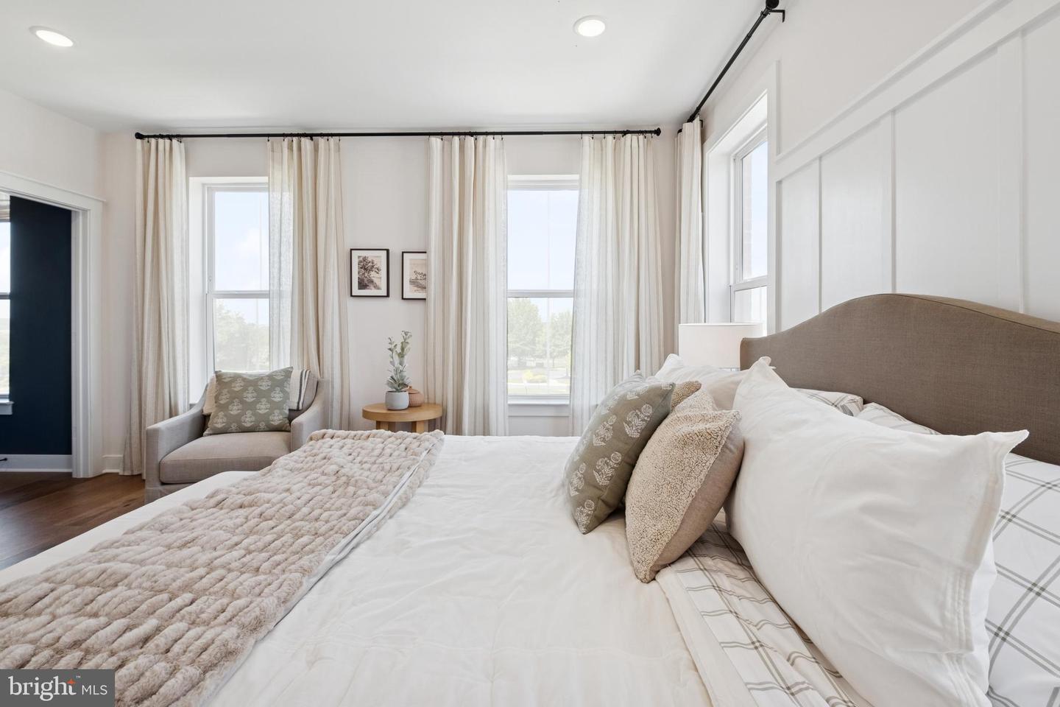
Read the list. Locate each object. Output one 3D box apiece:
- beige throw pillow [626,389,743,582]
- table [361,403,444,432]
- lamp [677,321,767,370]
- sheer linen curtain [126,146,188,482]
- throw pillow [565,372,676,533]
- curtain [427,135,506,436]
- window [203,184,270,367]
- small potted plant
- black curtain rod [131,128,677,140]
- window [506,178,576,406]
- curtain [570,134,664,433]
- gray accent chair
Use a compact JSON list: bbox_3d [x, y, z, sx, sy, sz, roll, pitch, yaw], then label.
[{"bbox_3d":[0.386,0.300,1.163,0.190,0.440,0.460,30,-1,7],"label":"beige throw pillow"},{"bbox_3d":[-0.878,0.670,3.040,0.550,0.600,0.550,0,1,1],"label":"table"},{"bbox_3d":[0.981,0.132,2.270,0.410,0.570,0.410,0,1,1],"label":"lamp"},{"bbox_3d":[-2.909,-0.360,3.428,0.490,2.620,0.140,0,1,1],"label":"sheer linen curtain"},{"bbox_3d":[0.275,0.257,1.375,0.190,0.470,0.460,32,0,0],"label":"throw pillow"},{"bbox_3d":[-0.498,-0.352,3.380,0.660,2.620,0.140,0,1,1],"label":"curtain"},{"bbox_3d":[-2.287,-0.507,3.656,0.840,1.830,0.120,0,1,1],"label":"window"},{"bbox_3d":[-0.906,0.114,3.040,0.190,0.540,0.180,0,1,1],"label":"small potted plant"},{"bbox_3d":[-1.011,-1.682,3.391,4.080,0.060,0.090,0,1,1],"label":"black curtain rod"},{"bbox_3d":[0.118,-0.514,3.608,0.840,1.830,0.120,0,1,1],"label":"window"},{"bbox_3d":[0.664,-0.356,3.357,0.720,2.620,0.140,0,1,1],"label":"curtain"},{"bbox_3d":[-1.749,0.574,2.857,0.800,0.840,0.760,0,1,-13],"label":"gray accent chair"}]

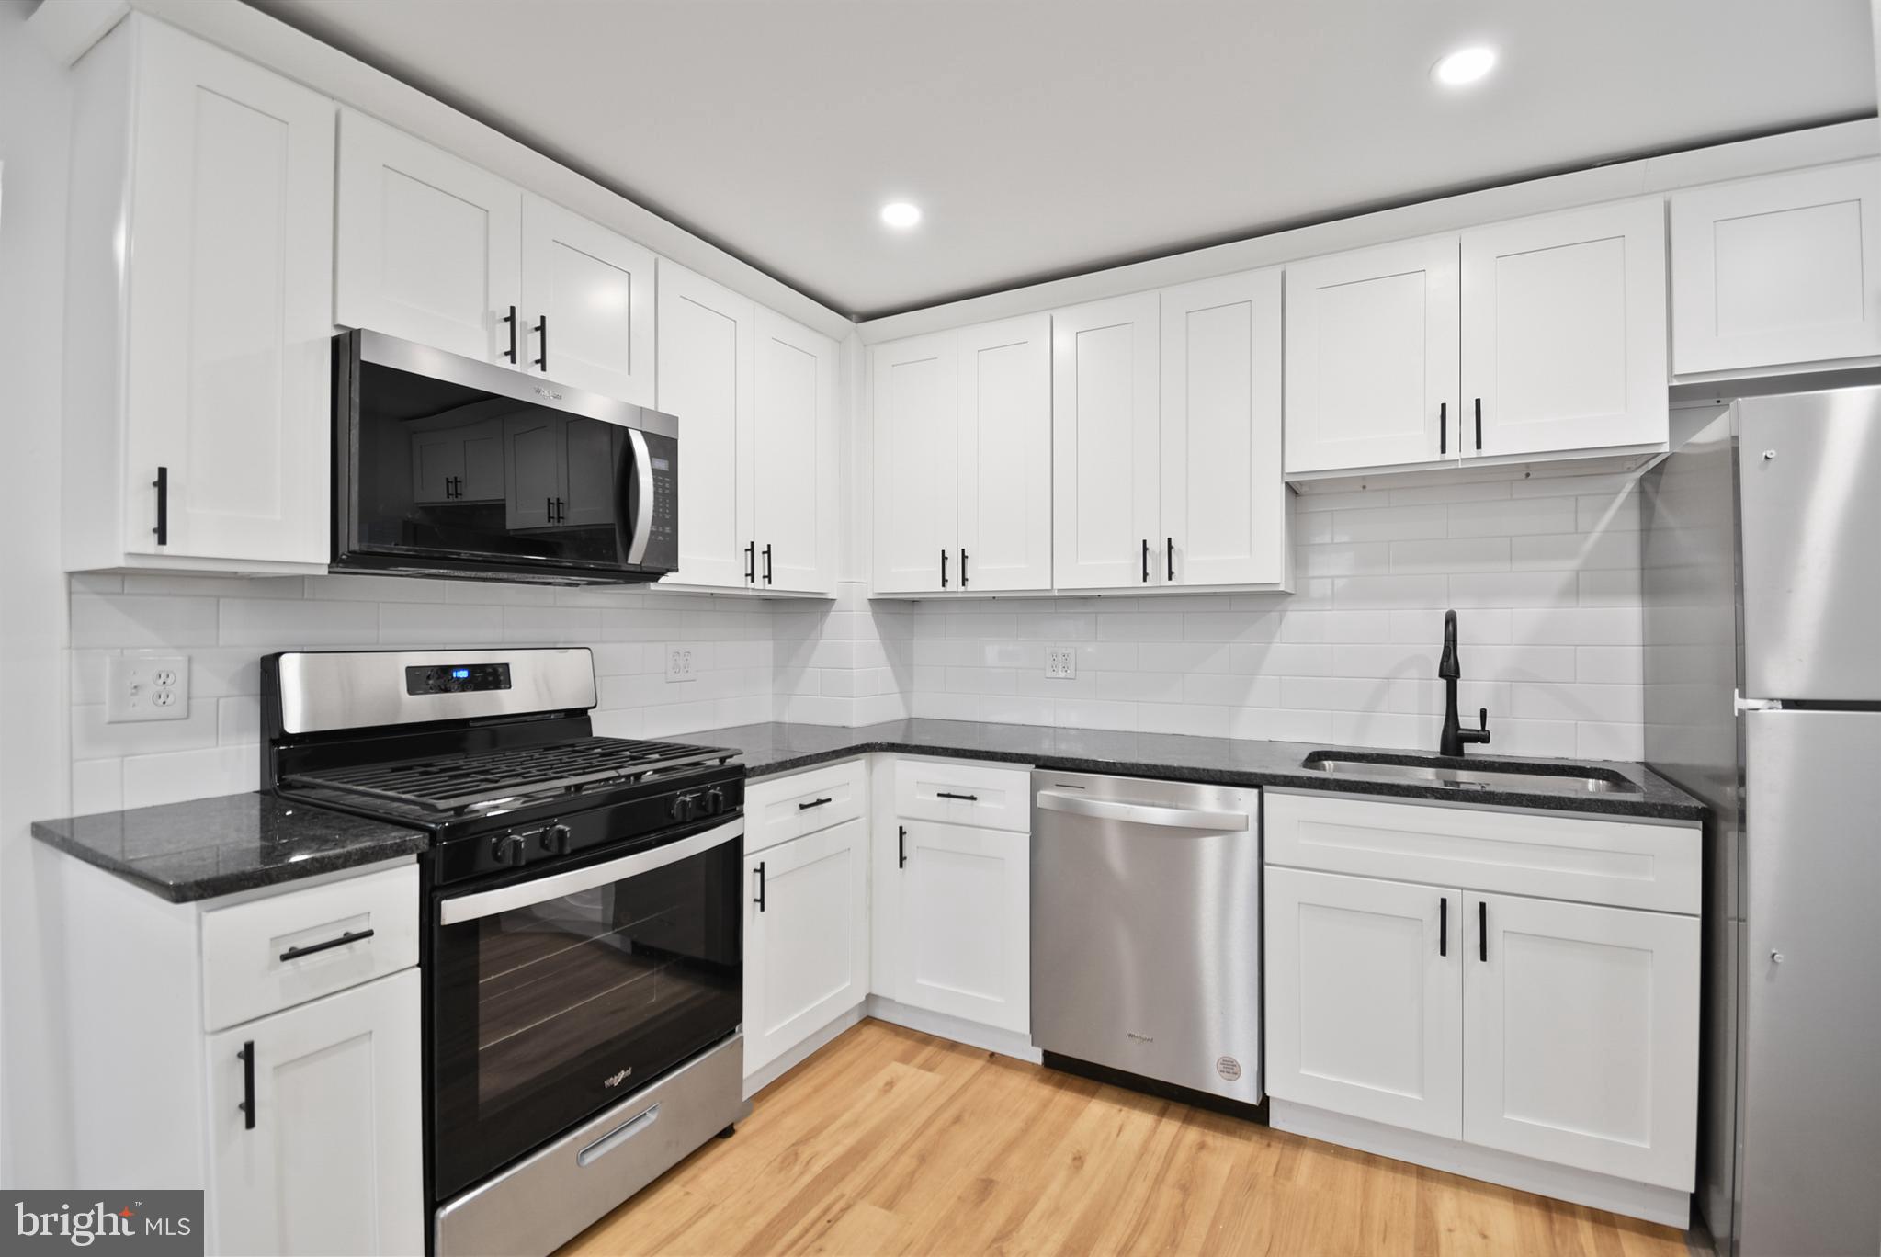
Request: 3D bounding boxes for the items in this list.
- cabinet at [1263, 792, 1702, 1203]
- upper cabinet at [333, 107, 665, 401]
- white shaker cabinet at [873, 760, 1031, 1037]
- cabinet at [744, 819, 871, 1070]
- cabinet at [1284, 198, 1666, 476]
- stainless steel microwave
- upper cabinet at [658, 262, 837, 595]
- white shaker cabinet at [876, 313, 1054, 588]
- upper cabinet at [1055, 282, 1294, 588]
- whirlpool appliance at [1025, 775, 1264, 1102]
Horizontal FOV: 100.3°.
[{"bbox_3d":[1.327,0.834,2.074,0.833,0.882,0.621,0,0,26],"label":"cabinet"},{"bbox_3d":[-1.134,-0.808,1.955,0.335,0.441,0.760,0,0,32],"label":"upper cabinet"},{"bbox_3d":[0.166,0.794,2.646,0.526,0.805,0.621,0,0,26],"label":"white shaker cabinet"},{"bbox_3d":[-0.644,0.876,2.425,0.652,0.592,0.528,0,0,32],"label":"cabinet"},{"bbox_3d":[1.432,-0.727,2.198,0.841,0.603,0.324,0,0,26],"label":"cabinet"},{"bbox_3d":[-1.071,-0.349,1.887,0.410,0.420,0.760,0,0,29],"label":"stainless steel microwave"},{"bbox_3d":[-0.722,-0.568,2.617,0.335,0.922,0.806,0,0,32],"label":"upper cabinet"},{"bbox_3d":[0.116,-0.568,2.848,0.706,0.922,0.324,0,0,26],"label":"white shaker cabinet"},{"bbox_3d":[0.742,-0.567,2.538,0.691,0.922,0.324,0,0,26],"label":"upper cabinet"},{"bbox_3d":[0.657,0.807,2.357,0.603,0.803,0.624,0,0,26],"label":"whirlpool appliance"}]

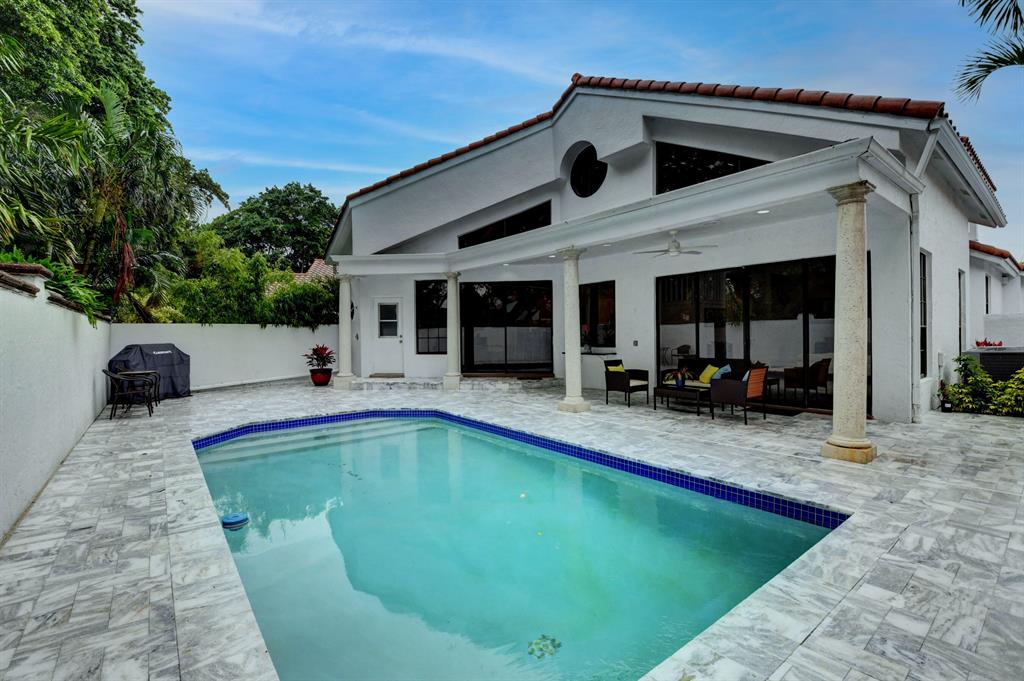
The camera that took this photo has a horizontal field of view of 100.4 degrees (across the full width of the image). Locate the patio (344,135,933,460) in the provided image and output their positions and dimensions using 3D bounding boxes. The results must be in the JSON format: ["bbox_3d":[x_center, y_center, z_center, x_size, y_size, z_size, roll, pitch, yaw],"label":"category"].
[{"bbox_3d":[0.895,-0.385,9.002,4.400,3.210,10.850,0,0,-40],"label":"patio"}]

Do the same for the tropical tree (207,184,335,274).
[{"bbox_3d":[-13.811,-4.030,25.000,7.700,10.500,7.300,0,0,0],"label":"tropical tree"}]

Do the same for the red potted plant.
[{"bbox_3d":[-5.261,0.670,11.650,0.860,1.100,0.850,0,0,0],"label":"red potted plant"}]

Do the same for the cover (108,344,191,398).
[{"bbox_3d":[-7.479,0.655,8.884,0.720,1.130,1.120,0,0,15],"label":"cover"}]

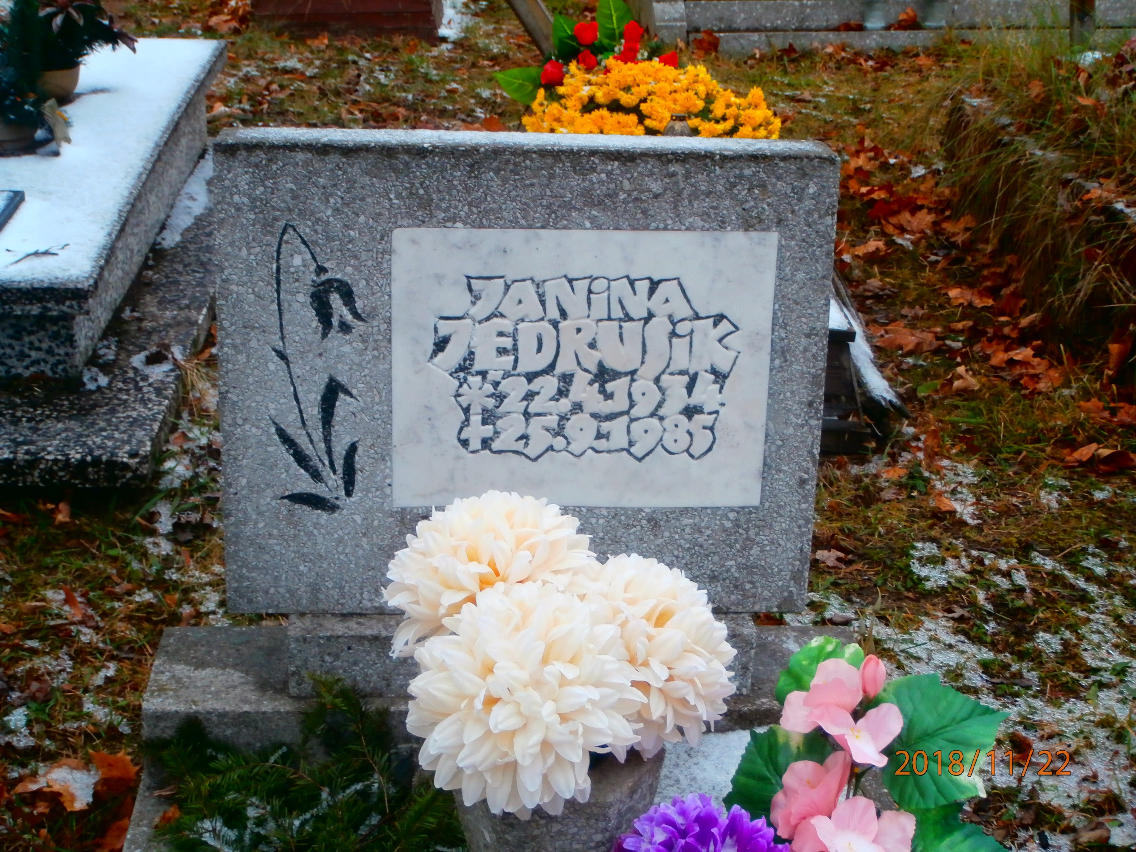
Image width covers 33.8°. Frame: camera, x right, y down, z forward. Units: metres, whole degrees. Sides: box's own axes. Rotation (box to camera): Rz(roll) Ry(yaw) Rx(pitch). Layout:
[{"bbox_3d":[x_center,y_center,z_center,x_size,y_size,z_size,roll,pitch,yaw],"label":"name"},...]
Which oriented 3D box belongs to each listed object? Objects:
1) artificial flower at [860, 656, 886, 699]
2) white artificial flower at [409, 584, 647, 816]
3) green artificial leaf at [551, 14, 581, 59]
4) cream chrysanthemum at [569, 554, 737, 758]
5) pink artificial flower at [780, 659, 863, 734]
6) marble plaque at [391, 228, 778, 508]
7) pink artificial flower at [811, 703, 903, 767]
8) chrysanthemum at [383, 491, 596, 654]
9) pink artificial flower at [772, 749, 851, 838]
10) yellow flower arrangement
[{"bbox_3d":[0.238,0.196,1.460,0.021,0.034,0.021,2,20,0],"label":"artificial flower"},{"bbox_3d":[-0.032,0.209,1.430,0.178,0.175,0.145,1,0,-3],"label":"white artificial flower"},{"bbox_3d":[-0.003,-0.872,4.200,0.070,0.105,0.040,5,10,9],"label":"green artificial leaf"},{"bbox_3d":[0.066,0.187,1.520,0.160,0.165,0.140,-4,-4,-14],"label":"cream chrysanthemum"},{"bbox_3d":[0.196,0.209,1.450,0.063,0.058,0.050,3,-5,5],"label":"pink artificial flower"},{"bbox_3d":[0.015,-0.060,1.985,0.400,0.302,0.020,0,17,-4],"label":"marble plaque"},{"bbox_3d":[0.219,0.235,1.420,0.071,0.052,0.045,-2,-5,-9],"label":"pink artificial flower"},{"bbox_3d":[-0.065,0.125,1.540,0.172,0.160,0.140,3,-5,5],"label":"chrysanthemum"},{"bbox_3d":[0.184,0.281,1.420,0.063,0.065,0.050,7,1,14],"label":"pink artificial flower"},{"bbox_3d":[0.186,-0.668,4.150,0.570,0.320,0.480,2,20,0],"label":"yellow flower arrangement"}]

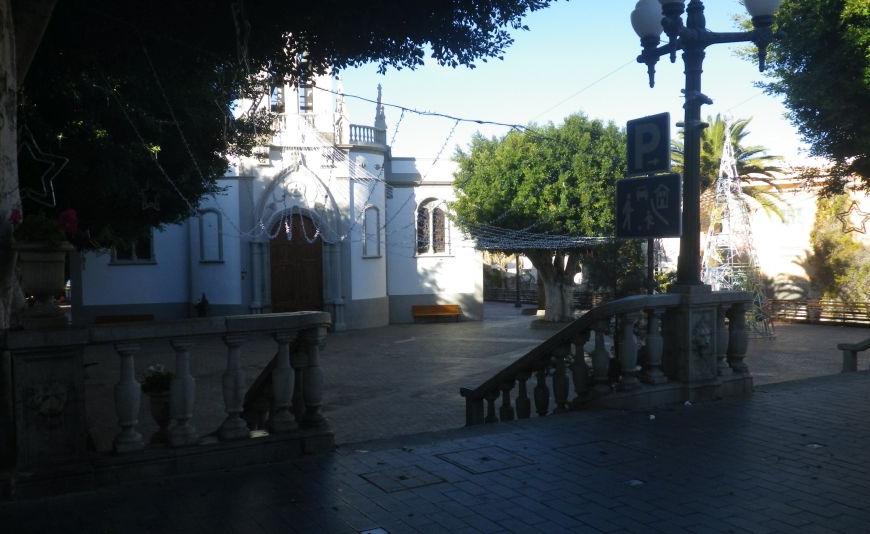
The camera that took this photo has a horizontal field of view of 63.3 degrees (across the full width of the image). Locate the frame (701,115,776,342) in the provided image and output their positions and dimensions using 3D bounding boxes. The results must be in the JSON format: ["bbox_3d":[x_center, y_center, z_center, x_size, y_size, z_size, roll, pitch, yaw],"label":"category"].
[{"bbox_3d":[9.408,-1.294,22.433,2.850,6.672,2.850,-2,3,-26],"label":"frame"}]

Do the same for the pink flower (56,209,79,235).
[{"bbox_3d":[-2.397,-0.297,4.600,0.145,0.165,0.145,-2,3,-26],"label":"pink flower"}]

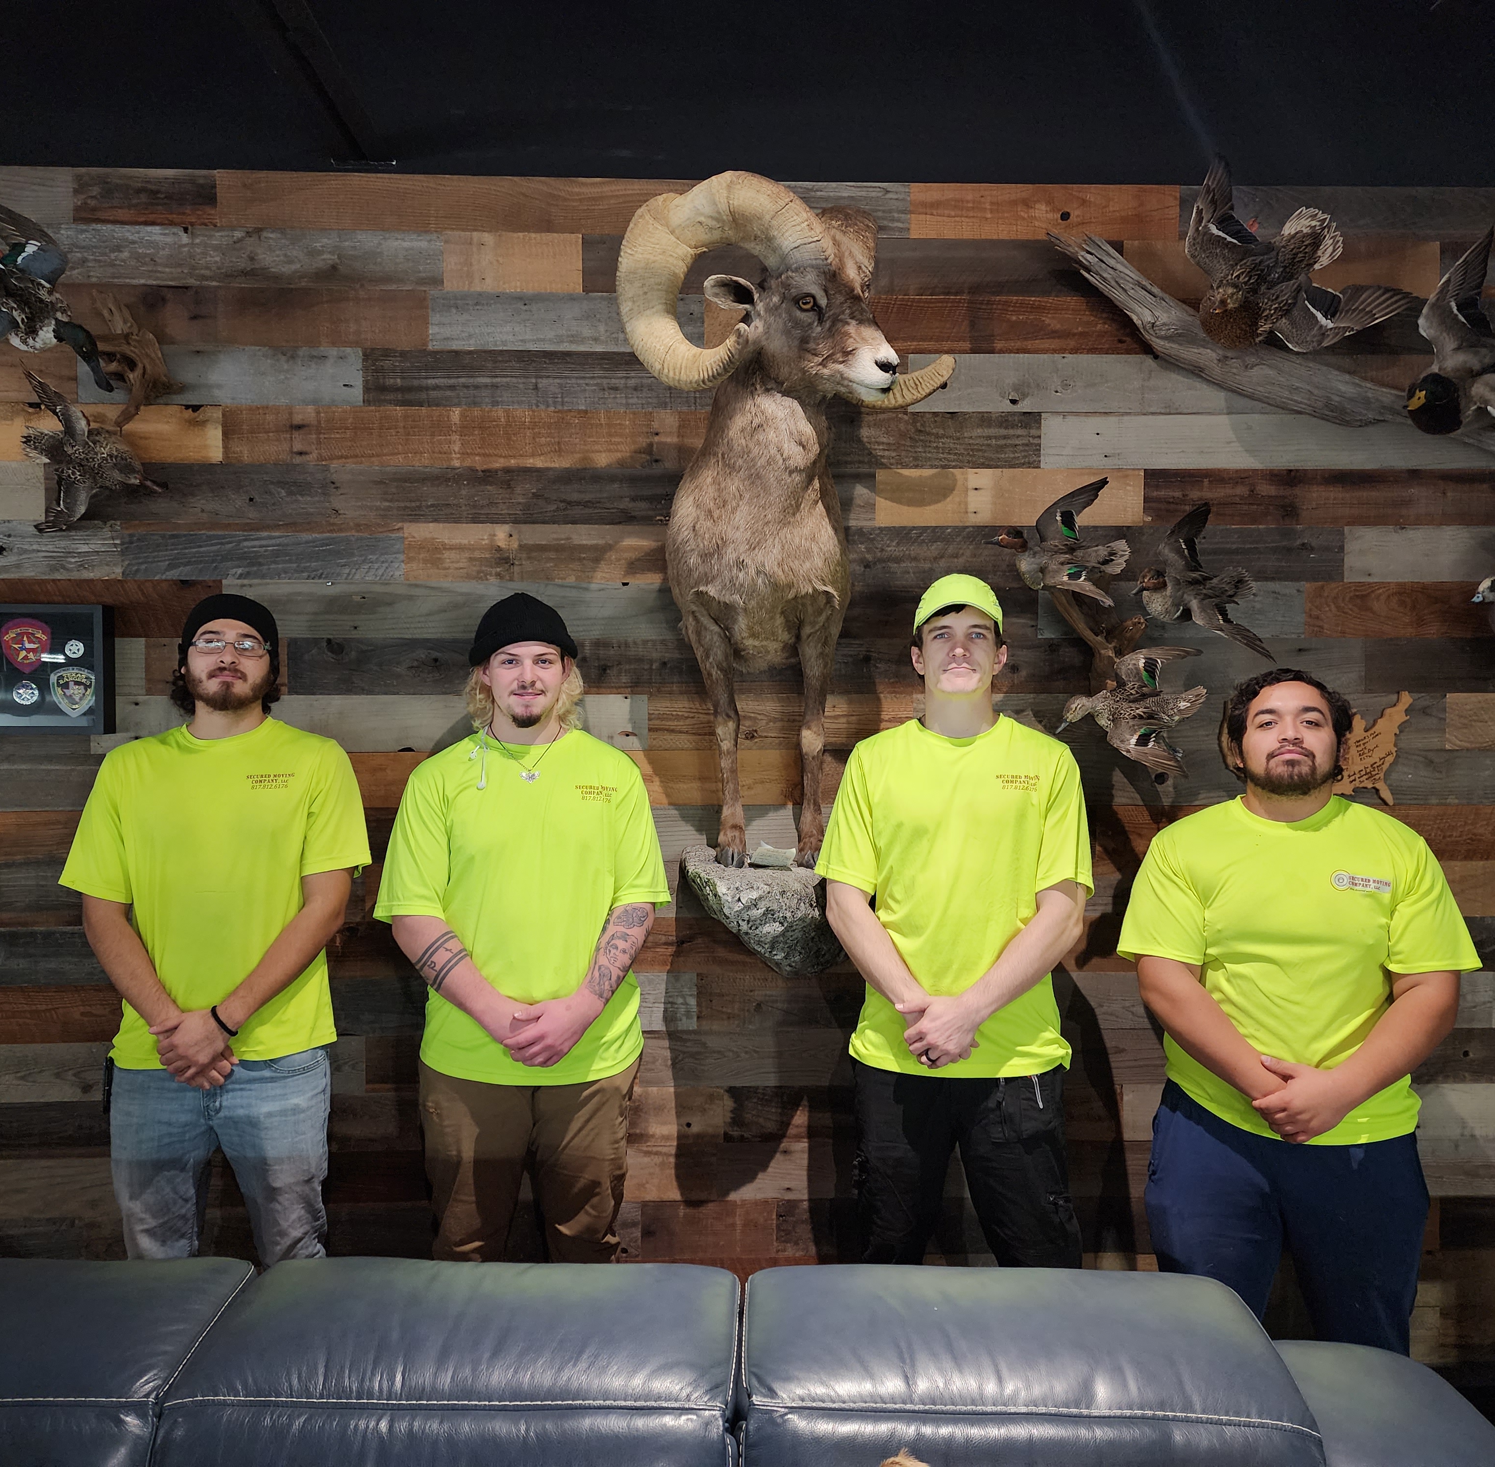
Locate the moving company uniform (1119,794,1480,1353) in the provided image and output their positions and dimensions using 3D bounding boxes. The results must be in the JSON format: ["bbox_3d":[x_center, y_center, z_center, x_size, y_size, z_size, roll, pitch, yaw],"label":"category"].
[{"bbox_3d":[0.942,0.807,2.260,0.595,1.405,0.360,0,1,12],"label":"moving company uniform"}]

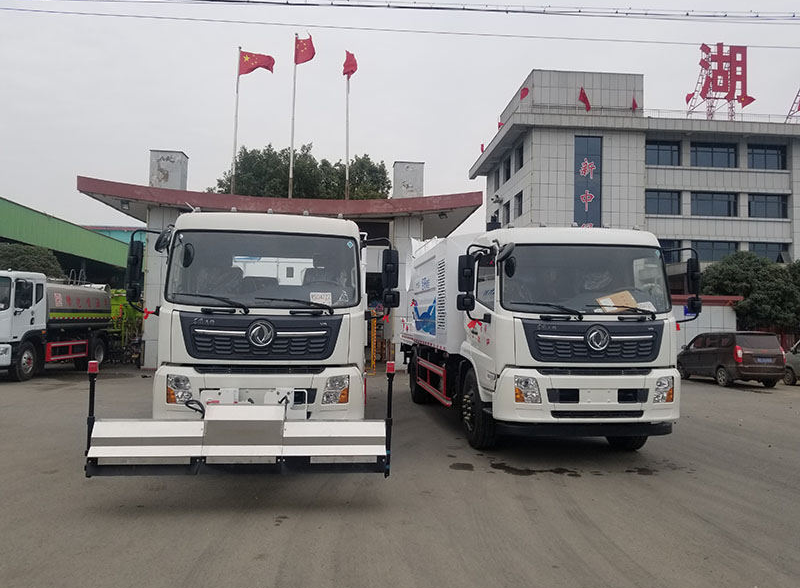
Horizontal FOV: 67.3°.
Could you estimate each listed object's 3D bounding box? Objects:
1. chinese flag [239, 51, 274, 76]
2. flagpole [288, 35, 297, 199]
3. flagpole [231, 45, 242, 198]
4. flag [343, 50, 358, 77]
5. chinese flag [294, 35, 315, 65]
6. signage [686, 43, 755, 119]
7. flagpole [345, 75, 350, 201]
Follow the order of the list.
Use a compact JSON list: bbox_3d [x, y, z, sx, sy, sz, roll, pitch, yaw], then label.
[{"bbox_3d":[-5.378,-8.669,22.600,1.380,0.960,0.300,1,-3,12],"label":"chinese flag"},{"bbox_3d":[-4.014,-6.553,22.653,0.120,6.595,0.120,2,-3,-4],"label":"flagpole"},{"bbox_3d":[-6.178,-6.365,22.666,0.120,6.024,0.120,2,-3,-4],"label":"flagpole"},{"bbox_3d":[-1.829,-8.516,22.200,0.500,0.980,0.750,3,-3,-41],"label":"flag"},{"bbox_3d":[-3.541,-9.077,22.400,0.950,1.100,0.400,0,-3,30],"label":"chinese flag"},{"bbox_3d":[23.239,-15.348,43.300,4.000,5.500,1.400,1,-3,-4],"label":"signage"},{"bbox_3d":[-1.951,-6.236,22.670,0.120,5.860,0.120,1,-3,-4],"label":"flagpole"}]

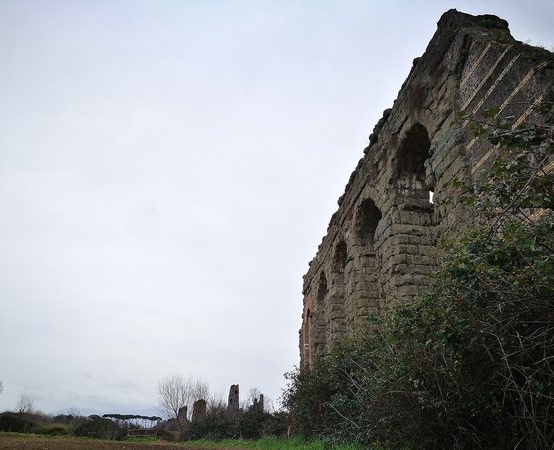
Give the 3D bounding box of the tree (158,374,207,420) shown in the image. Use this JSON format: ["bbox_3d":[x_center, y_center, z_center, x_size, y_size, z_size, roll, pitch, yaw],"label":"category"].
[{"bbox_3d":[-19.800,37.340,98.000,10.600,11.500,10.000,0,-23,0],"label":"tree"}]

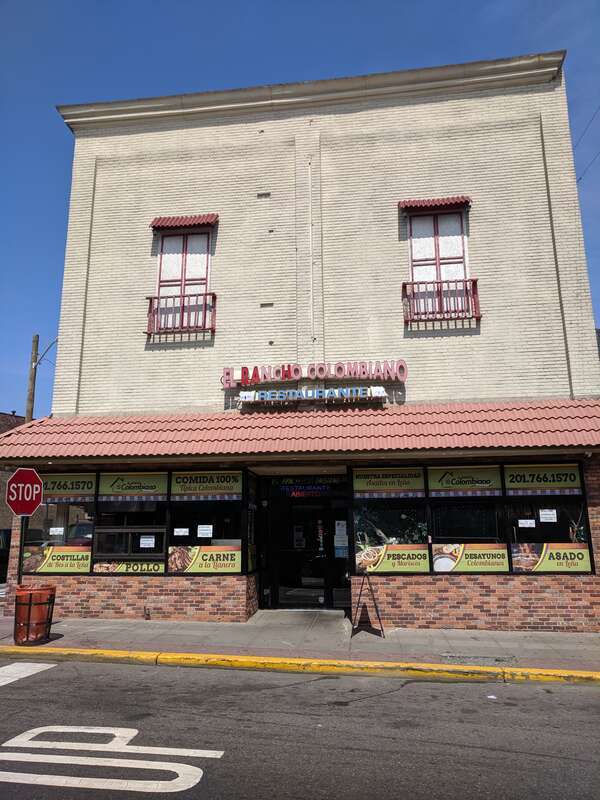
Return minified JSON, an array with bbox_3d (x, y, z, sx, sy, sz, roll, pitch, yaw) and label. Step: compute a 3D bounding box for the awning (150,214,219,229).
[{"bbox_3d":[-2.569,-4.010,13.427,1.520,0.337,0.238,-2,-13,8],"label":"awning"}]

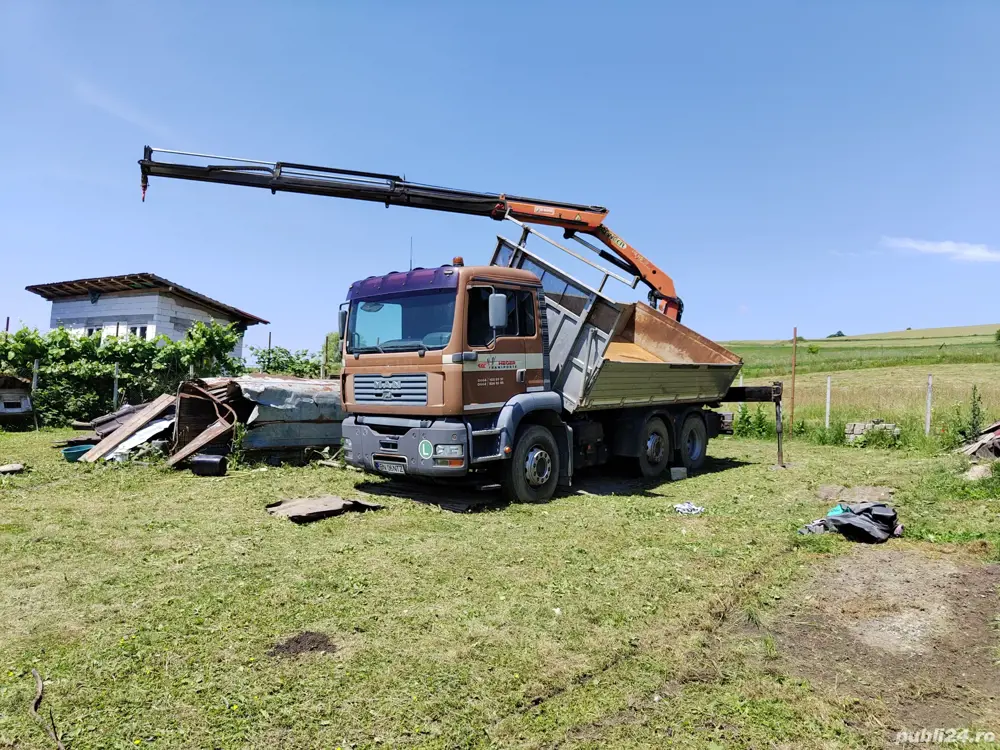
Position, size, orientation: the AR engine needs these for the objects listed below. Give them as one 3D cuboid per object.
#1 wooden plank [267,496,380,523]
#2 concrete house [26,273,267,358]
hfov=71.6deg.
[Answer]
[{"bbox_3d":[-2.280,1.700,9.000,1.280,0.100,0.770,1,-1,-36],"label":"wooden plank"},{"bbox_3d":[-14.830,-1.151,29.151,7.867,4.700,5.581,1,-4,27],"label":"concrete house"}]

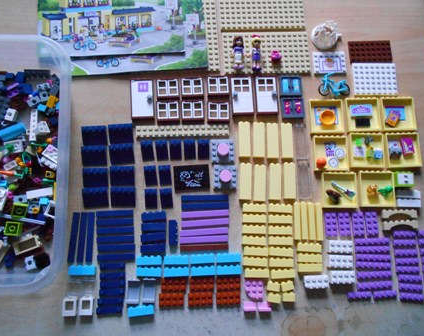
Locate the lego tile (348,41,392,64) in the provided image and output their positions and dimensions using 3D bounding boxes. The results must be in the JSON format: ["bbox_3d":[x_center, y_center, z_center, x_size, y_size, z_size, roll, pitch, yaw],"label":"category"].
[{"bbox_3d":[0.235,-0.172,0.499,0.064,0.005,0.032,-2,82,-3],"label":"lego tile"}]

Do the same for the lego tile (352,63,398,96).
[{"bbox_3d":[0.240,-0.130,0.496,0.064,0.005,0.048,-1,81,-3],"label":"lego tile"}]

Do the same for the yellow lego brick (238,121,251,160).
[{"bbox_3d":[0.045,-0.039,0.469,0.016,0.008,0.050,-1,81,-4],"label":"yellow lego brick"}]

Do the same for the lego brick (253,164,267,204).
[{"bbox_3d":[0.066,0.021,0.462,0.016,0.008,0.050,3,81,-2],"label":"lego brick"}]

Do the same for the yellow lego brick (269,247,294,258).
[{"bbox_3d":[0.092,0.112,0.450,0.032,0.008,0.011,3,81,-2],"label":"yellow lego brick"}]

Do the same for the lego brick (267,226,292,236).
[{"bbox_3d":[0.091,0.083,0.452,0.032,0.008,0.011,1,81,-3],"label":"lego brick"}]

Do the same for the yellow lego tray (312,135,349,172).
[{"bbox_3d":[0.167,-0.020,0.473,0.048,0.008,0.050,0,82,-2],"label":"yellow lego tray"}]

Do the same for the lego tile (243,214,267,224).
[{"bbox_3d":[0.056,0.068,0.453,0.032,0.008,0.011,1,81,-3],"label":"lego tile"}]

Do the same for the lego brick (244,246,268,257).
[{"bbox_3d":[0.058,0.111,0.449,0.032,0.008,0.011,2,81,-2],"label":"lego brick"}]

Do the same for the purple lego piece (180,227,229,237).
[{"bbox_3d":[-0.010,0.087,0.455,0.064,0.003,0.008,-3,82,-2],"label":"purple lego piece"}]

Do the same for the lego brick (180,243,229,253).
[{"bbox_3d":[-0.010,0.107,0.449,0.064,0.003,0.008,-1,82,-3],"label":"lego brick"}]

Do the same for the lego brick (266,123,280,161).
[{"bbox_3d":[0.084,-0.038,0.471,0.016,0.008,0.050,0,81,-3],"label":"lego brick"}]

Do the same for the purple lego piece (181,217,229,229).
[{"bbox_3d":[-0.009,0.073,0.454,0.064,0.003,0.008,-3,81,-3],"label":"purple lego piece"}]

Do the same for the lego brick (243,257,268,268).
[{"bbox_3d":[0.057,0.123,0.444,0.032,0.008,0.011,4,81,-2],"label":"lego brick"}]

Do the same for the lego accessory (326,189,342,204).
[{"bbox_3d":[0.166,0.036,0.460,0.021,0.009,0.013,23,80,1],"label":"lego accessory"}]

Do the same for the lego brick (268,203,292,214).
[{"bbox_3d":[0.092,0.055,0.459,0.032,0.008,0.011,2,81,-3],"label":"lego brick"}]

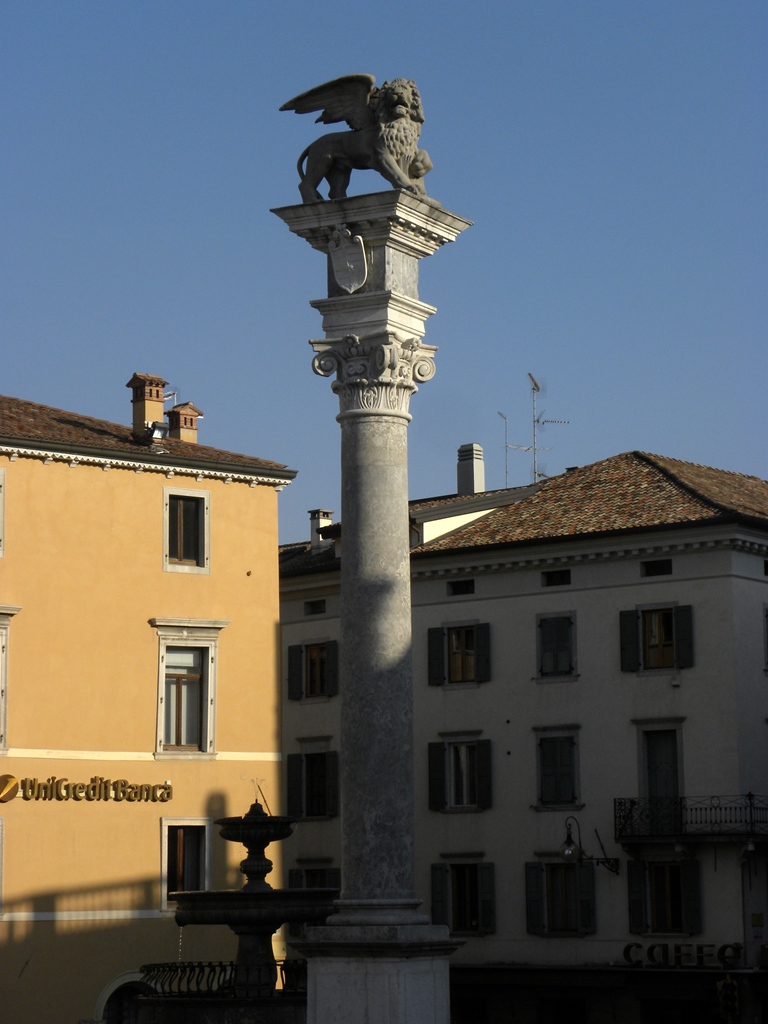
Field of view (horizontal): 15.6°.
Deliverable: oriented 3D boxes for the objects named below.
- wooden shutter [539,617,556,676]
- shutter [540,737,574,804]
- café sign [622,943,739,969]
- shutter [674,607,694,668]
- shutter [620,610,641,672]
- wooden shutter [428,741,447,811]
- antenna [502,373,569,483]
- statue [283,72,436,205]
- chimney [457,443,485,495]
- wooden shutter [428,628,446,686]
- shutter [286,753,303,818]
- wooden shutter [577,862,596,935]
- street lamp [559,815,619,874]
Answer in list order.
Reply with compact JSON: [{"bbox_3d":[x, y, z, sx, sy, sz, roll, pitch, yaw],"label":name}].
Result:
[{"bbox_3d":[4.215,3.477,72.444,0.540,1.460,0.050,-7,-10,42],"label":"wooden shutter"},{"bbox_3d":[4.581,6.823,74.099,1.079,1.770,0.055,-7,-10,39],"label":"shutter"},{"bbox_3d":[7.250,10.777,68.305,3.600,0.570,0.120,-7,-10,42],"label":"café sign"},{"bbox_3d":[7.666,3.190,71.838,0.523,1.574,0.055,-7,-10,39],"label":"shutter"},{"bbox_3d":[6.167,3.236,70.574,0.540,1.520,0.050,-7,-10,42],"label":"shutter"},{"bbox_3d":[1.322,6.701,71.173,0.520,1.700,0.045,-7,-10,41],"label":"wooden shutter"},{"bbox_3d":[4.259,-2.291,79.000,1.850,3.300,1.200,-1,-7,0],"label":"antenna"},{"bbox_3d":[-0.330,-4.971,38.442,1.920,1.820,0.870,-5,-9,30],"label":"statue"},{"bbox_3d":[2.620,-1.265,84.610,0.620,1.620,0.520,-7,-10,39],"label":"chimney"},{"bbox_3d":[1.388,3.846,74.850,0.540,1.520,0.050,-7,-10,42],"label":"wooden shutter"},{"bbox_3d":[-2.585,7.951,81.451,0.055,1.840,0.550,5,-10,-37],"label":"shutter"},{"bbox_3d":[4.878,9.289,67.658,0.520,1.700,0.045,-7,-10,41],"label":"wooden shutter"},{"bbox_3d":[4.903,7.890,66.433,0.480,1.365,2.160,-7,-10,41],"label":"street lamp"}]

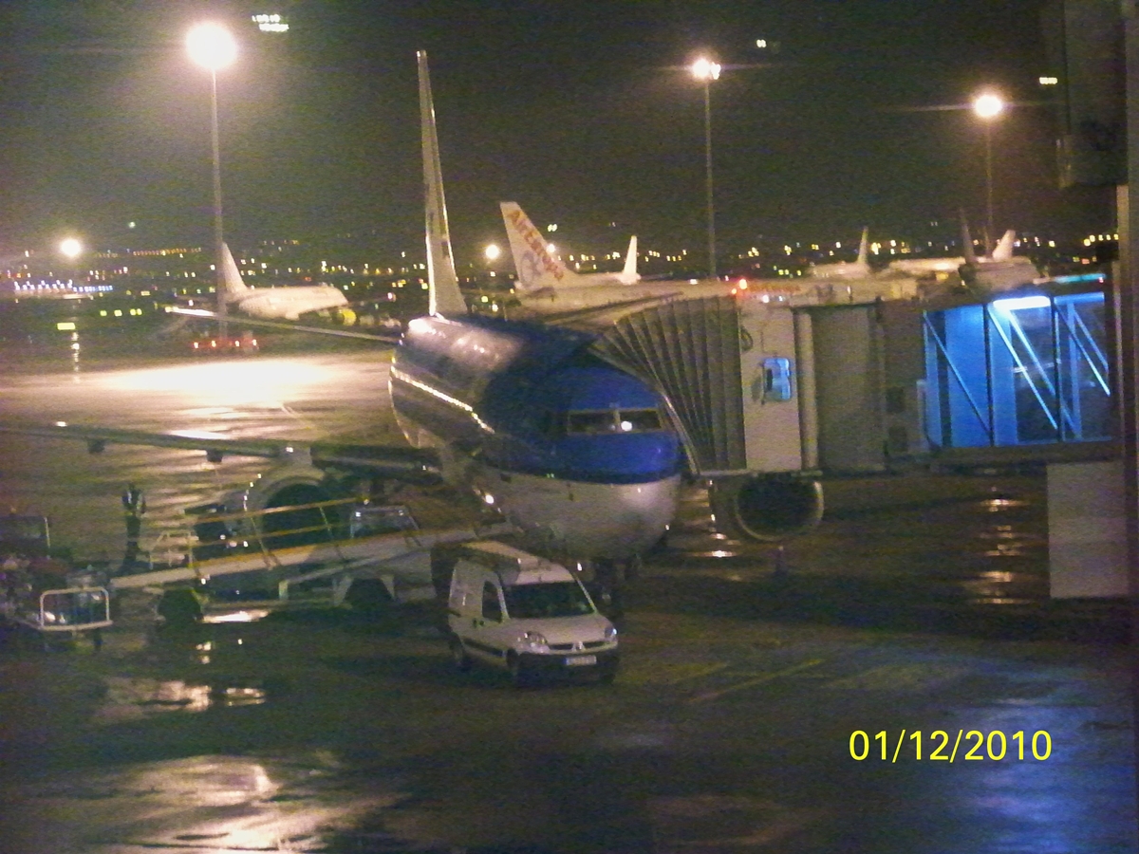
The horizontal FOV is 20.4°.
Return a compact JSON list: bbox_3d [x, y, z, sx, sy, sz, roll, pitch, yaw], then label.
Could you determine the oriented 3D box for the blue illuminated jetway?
[{"bbox_3d":[8.417,-0.829,53.154,4.200,2.800,2.500,0,4,40],"label":"blue illuminated jetway"}]

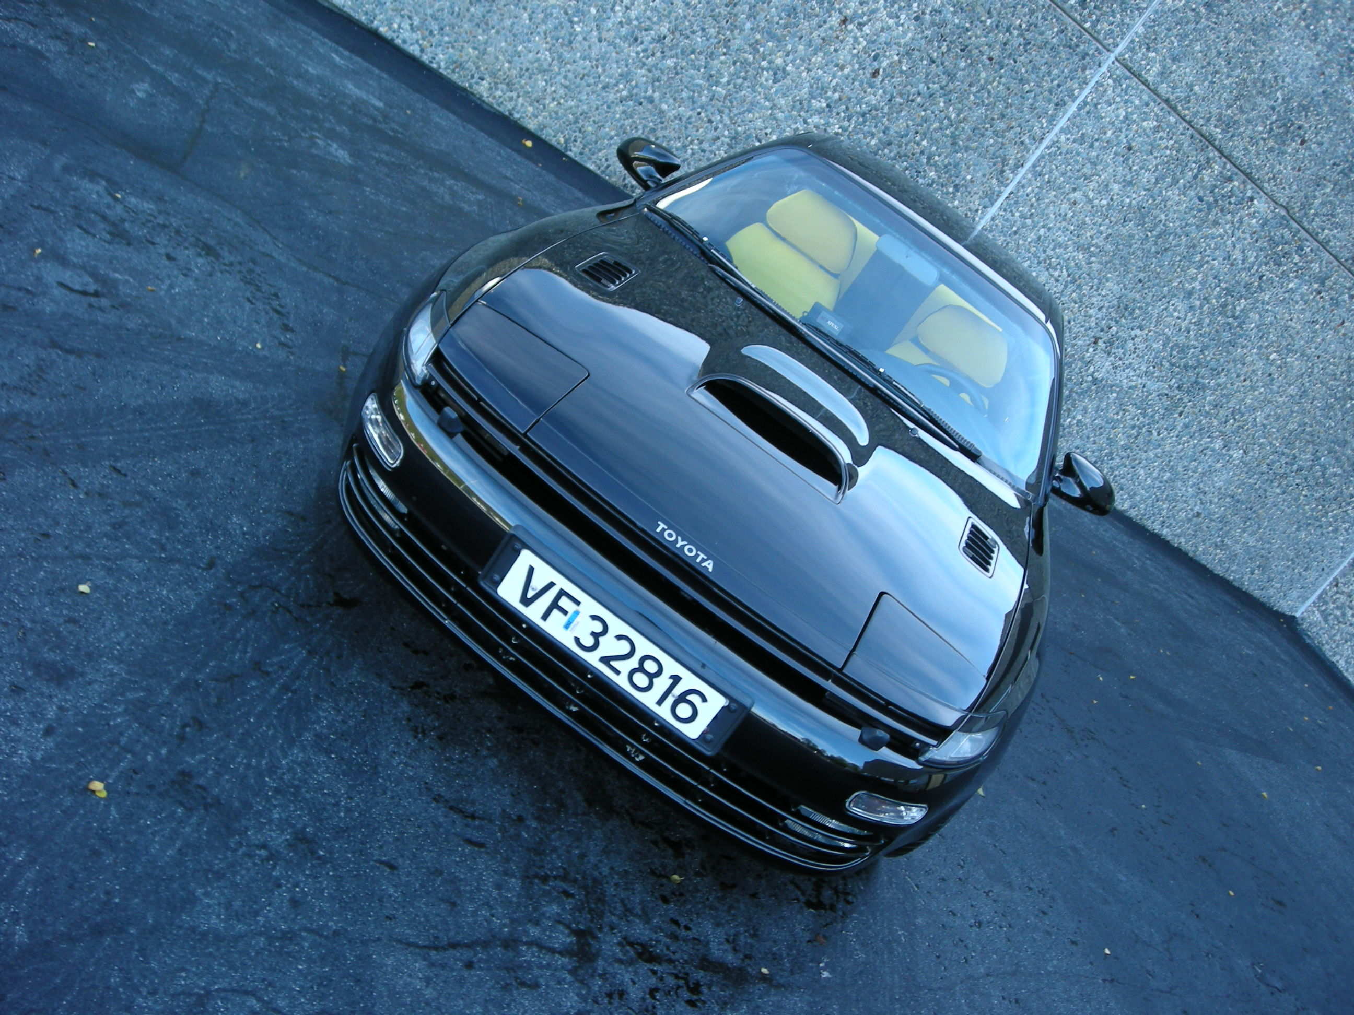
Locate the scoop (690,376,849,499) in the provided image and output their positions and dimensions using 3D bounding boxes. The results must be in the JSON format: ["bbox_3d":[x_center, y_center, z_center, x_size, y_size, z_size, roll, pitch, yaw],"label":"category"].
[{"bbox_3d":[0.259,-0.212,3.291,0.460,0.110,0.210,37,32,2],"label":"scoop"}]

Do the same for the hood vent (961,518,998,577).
[{"bbox_3d":[0.767,0.098,3.445,0.110,0.035,0.165,37,34,2],"label":"hood vent"}]

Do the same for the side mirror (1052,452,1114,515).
[{"bbox_3d":[1.212,-0.067,4.067,0.200,0.135,0.150,37,20,2],"label":"side mirror"}]

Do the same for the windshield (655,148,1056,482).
[{"bbox_3d":[0.623,-0.646,4.136,1.400,0.140,0.800,37,46,2],"label":"windshield"}]

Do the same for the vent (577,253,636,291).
[{"bbox_3d":[-0.170,-0.605,3.488,0.110,0.035,0.165,37,34,2],"label":"vent"}]

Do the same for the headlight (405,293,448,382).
[{"bbox_3d":[-0.536,-0.375,2.983,0.140,0.150,0.220,37,20,2],"label":"headlight"}]

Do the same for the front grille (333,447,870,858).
[{"bbox_3d":[-0.174,0.346,2.973,1.460,0.180,0.320,37,20,2],"label":"front grille"}]

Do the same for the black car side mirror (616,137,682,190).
[{"bbox_3d":[-0.106,-1.050,4.129,0.200,0.135,0.150,37,20,2],"label":"black car side mirror"}]

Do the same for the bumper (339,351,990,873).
[{"bbox_3d":[-0.105,0.256,3.005,1.660,0.390,0.480,37,20,2],"label":"bumper"}]

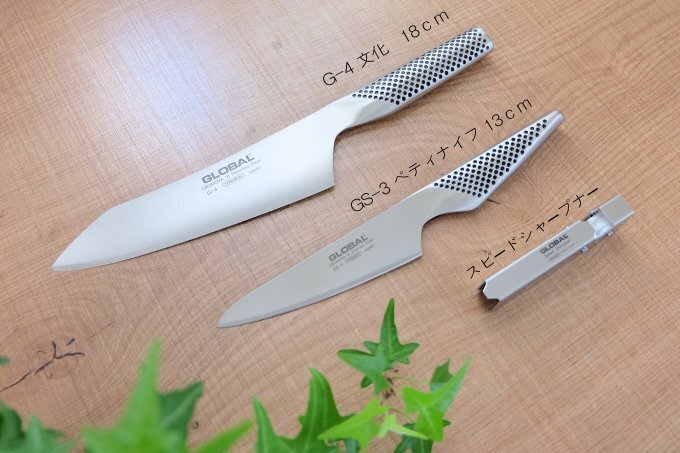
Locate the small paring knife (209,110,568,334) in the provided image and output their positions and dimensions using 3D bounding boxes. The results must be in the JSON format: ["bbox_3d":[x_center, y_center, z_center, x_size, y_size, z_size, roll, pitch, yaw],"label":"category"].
[{"bbox_3d":[0.040,0.000,0.395,0.250,0.015,0.037,-29,71,-8],"label":"small paring knife"}]

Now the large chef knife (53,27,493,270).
[{"bbox_3d":[-0.032,-0.042,0.410,0.314,0.021,0.056,-26,71,-7],"label":"large chef knife"}]

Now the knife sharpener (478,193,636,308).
[{"bbox_3d":[0.125,0.015,0.384,0.103,0.018,0.015,-31,72,-9],"label":"knife sharpener"}]

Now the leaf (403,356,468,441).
[{"bbox_3d":[0.049,0.084,0.323,0.040,0.012,0.032,-43,75,-10],"label":"leaf"}]

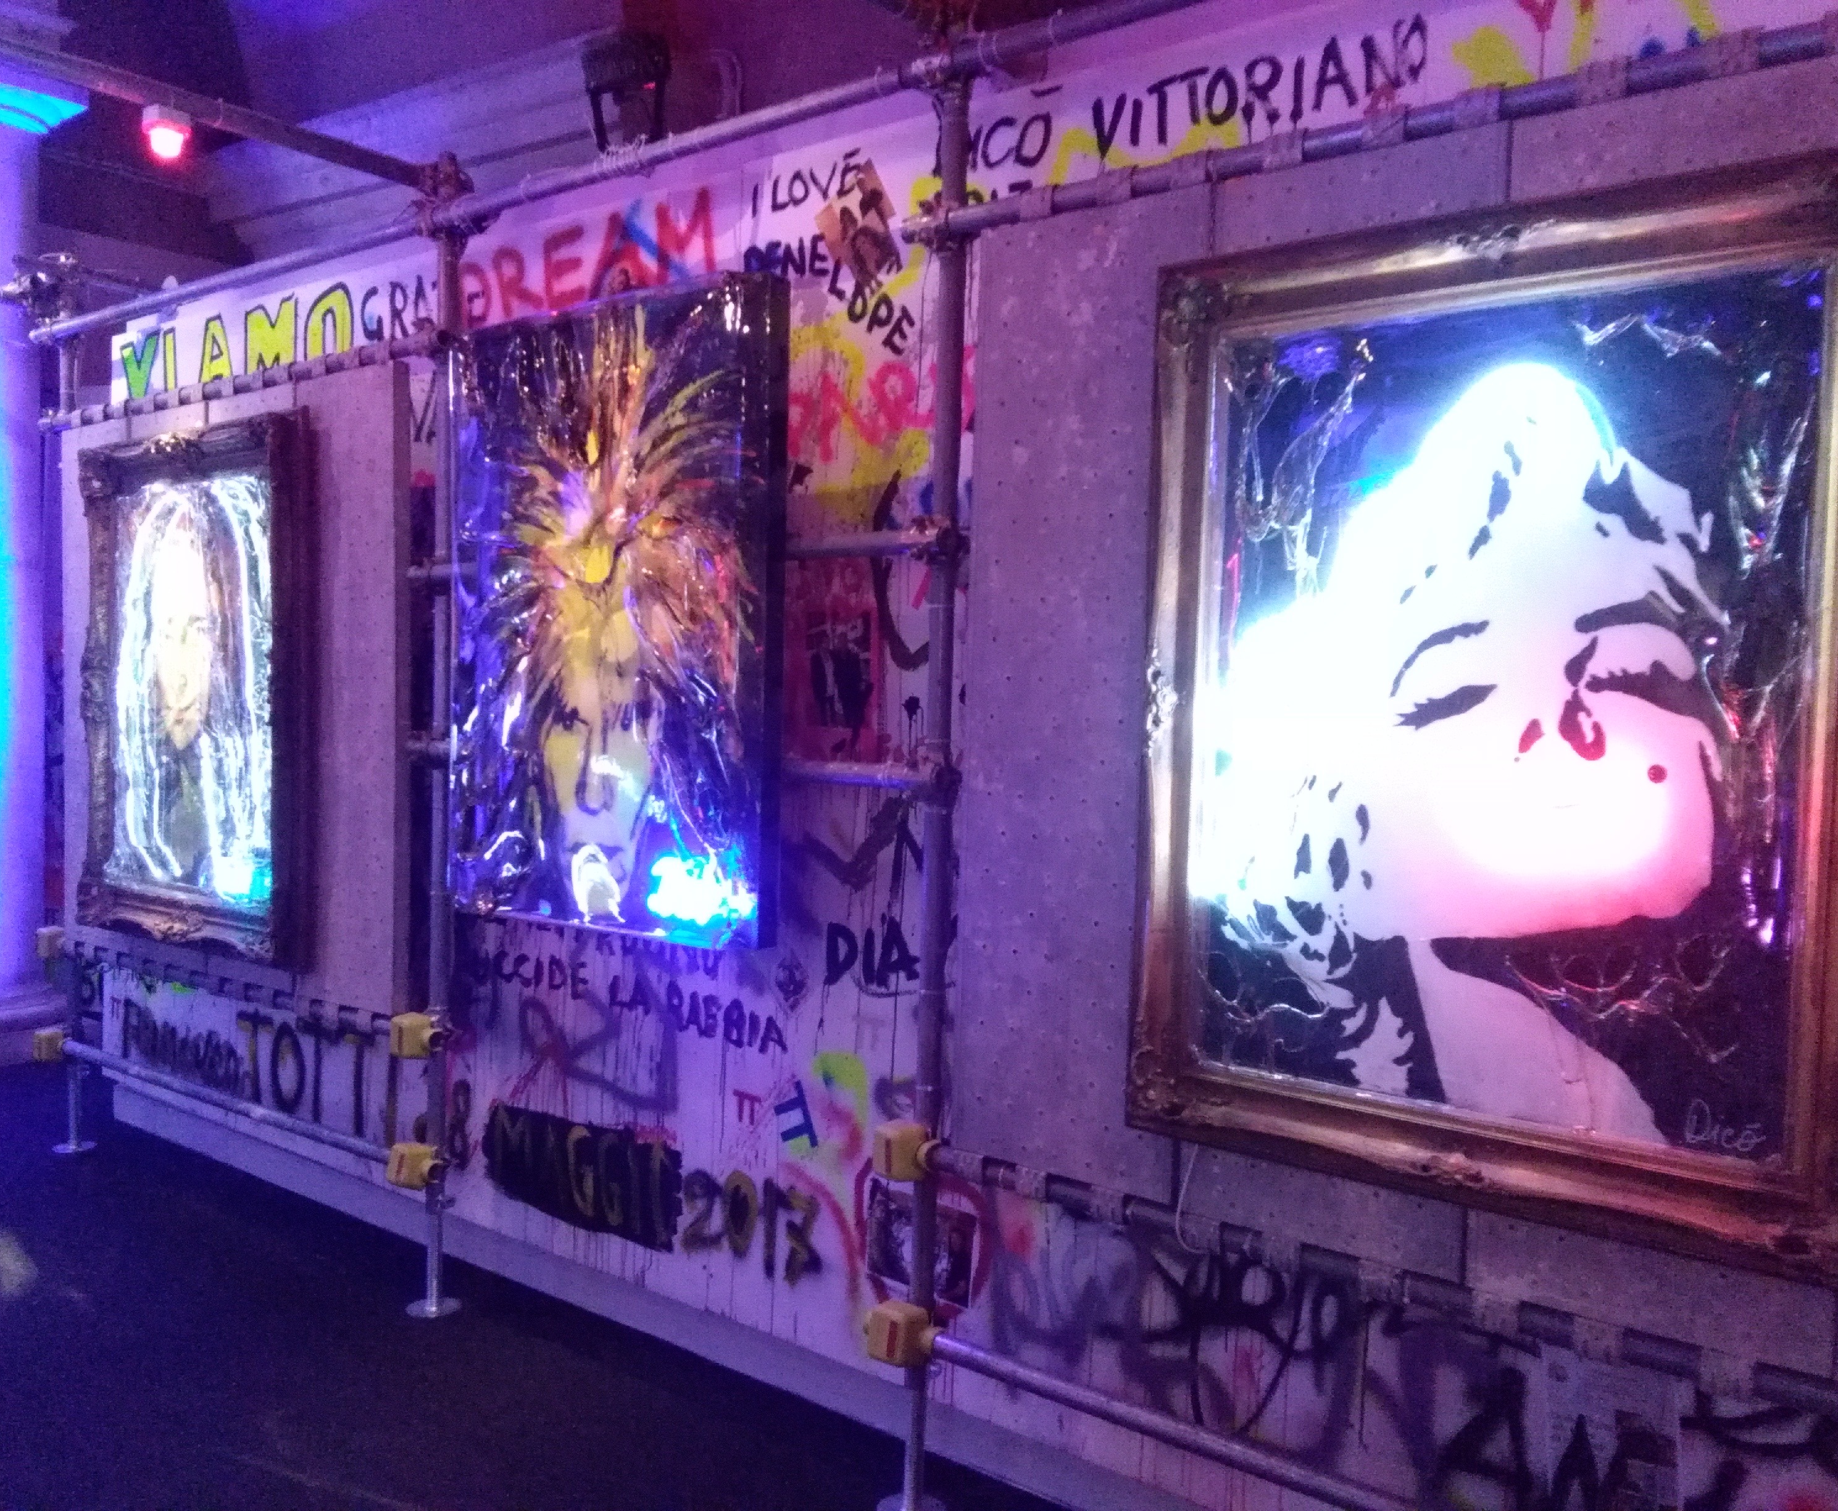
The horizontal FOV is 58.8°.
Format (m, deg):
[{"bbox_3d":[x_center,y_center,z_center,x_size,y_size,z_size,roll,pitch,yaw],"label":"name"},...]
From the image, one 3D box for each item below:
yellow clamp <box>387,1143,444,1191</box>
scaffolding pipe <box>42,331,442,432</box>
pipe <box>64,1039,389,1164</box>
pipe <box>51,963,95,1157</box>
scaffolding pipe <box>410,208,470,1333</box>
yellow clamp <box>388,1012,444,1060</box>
[{"bbox_3d":[-1.331,1.086,4.307,0.112,0.100,0.088,4,4,40],"label":"yellow clamp"},{"bbox_3d":[-2.139,-1.107,4.924,2.439,0.050,0.050,3,3,40],"label":"scaffolding pipe"},{"bbox_3d":[-2.205,1.047,5.040,2.082,0.050,0.050,3,3,40],"label":"pipe"},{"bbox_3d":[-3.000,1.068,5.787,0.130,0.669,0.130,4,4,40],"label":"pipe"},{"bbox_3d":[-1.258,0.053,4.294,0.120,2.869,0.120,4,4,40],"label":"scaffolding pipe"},{"bbox_3d":[-1.324,0.738,4.291,0.112,0.100,0.088,4,4,40],"label":"yellow clamp"}]

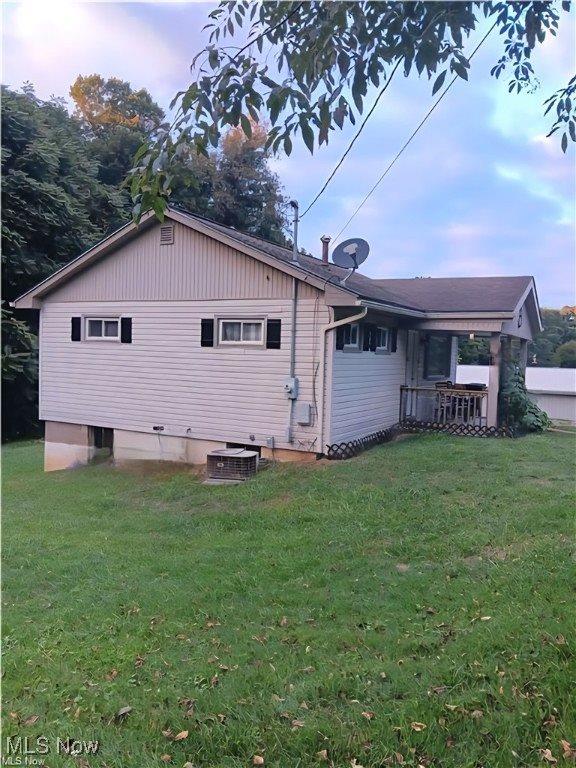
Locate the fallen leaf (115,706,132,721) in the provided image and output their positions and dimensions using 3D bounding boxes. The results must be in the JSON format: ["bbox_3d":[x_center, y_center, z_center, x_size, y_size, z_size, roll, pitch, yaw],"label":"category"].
[{"bbox_3d":[-0.711,1.424,2.493,0.075,0.030,0.060,2,4,0],"label":"fallen leaf"}]

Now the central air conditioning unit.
[{"bbox_3d":[-0.987,1.457,10.310,0.720,0.430,0.660,2,4,13],"label":"central air conditioning unit"}]

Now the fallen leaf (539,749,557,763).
[{"bbox_3d":[0.972,1.391,2.159,0.065,0.030,0.055,2,4,0],"label":"fallen leaf"}]

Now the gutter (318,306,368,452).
[{"bbox_3d":[0.942,-0.037,9.709,0.850,2.550,0.100,4,4,28],"label":"gutter"}]

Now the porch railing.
[{"bbox_3d":[3.483,0.533,12.981,1.930,0.820,0.090,4,4,28],"label":"porch railing"}]

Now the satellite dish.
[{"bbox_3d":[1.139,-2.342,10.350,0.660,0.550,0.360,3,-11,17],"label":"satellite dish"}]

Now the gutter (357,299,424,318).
[{"bbox_3d":[2.099,-1.386,10.904,0.120,0.120,3.700,4,4,28],"label":"gutter"}]

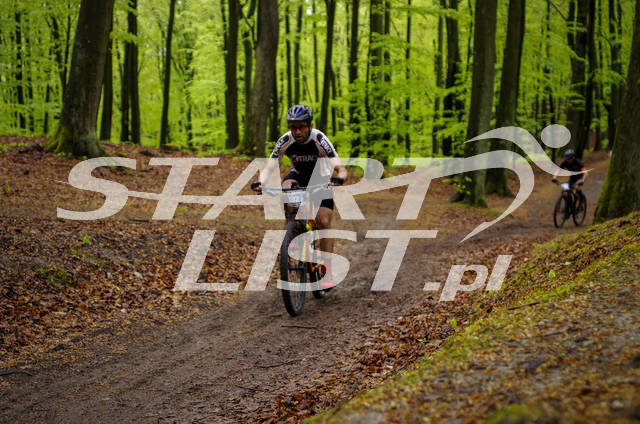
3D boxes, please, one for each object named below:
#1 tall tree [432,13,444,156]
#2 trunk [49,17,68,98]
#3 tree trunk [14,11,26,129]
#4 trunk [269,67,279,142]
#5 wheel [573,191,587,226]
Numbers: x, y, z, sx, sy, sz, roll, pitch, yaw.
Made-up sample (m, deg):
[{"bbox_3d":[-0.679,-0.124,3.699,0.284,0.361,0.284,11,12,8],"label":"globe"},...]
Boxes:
[{"bbox_3d":[3.725,-4.039,29.000,0.370,4.590,0.350,1,3,0],"label":"tall tree"},{"bbox_3d":[-9.353,-5.347,33.000,0.700,3.300,0.400,0,2,-11],"label":"trunk"},{"bbox_3d":[-12.336,-5.766,38.000,0.300,4.900,0.300,0,2,-11],"label":"tree trunk"},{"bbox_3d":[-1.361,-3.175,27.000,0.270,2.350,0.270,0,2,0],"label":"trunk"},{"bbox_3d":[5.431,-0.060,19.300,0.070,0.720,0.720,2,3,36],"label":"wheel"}]

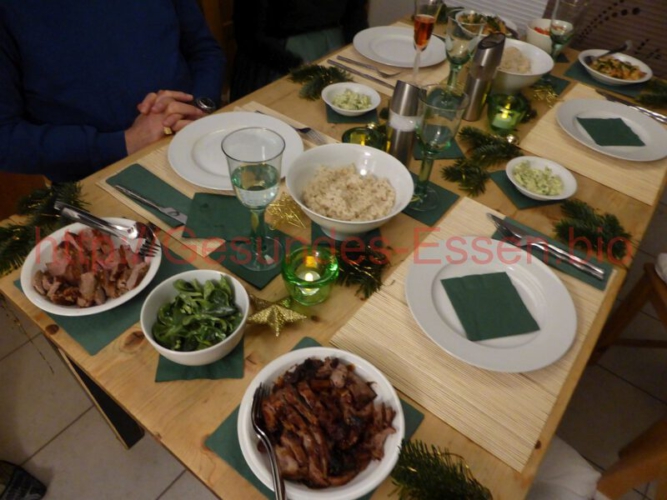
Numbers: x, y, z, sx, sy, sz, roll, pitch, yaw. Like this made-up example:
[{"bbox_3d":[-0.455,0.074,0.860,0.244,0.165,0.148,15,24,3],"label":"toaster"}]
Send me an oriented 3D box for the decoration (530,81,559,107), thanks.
[{"bbox_3d":[0.563,-0.412,1.280,0.080,0.025,0.095,31,52,22],"label":"decoration"}]

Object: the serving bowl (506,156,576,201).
[{"bbox_3d":[0.419,-0.132,0.990,0.135,0.043,0.135,2,47,-2],"label":"serving bowl"}]

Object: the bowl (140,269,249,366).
[{"bbox_3d":[-0.194,0.106,0.700,0.145,0.073,0.145,-1,47,-6],"label":"bowl"}]

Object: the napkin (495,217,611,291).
[{"bbox_3d":[0.402,0.000,0.884,0.207,0.006,0.068,30,51,21],"label":"napkin"}]

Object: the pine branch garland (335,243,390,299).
[{"bbox_3d":[0.044,0.029,0.796,0.102,0.040,0.108,30,51,21],"label":"pine branch garland"}]

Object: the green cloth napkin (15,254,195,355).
[{"bbox_3d":[-0.354,0.041,0.763,0.200,0.005,0.200,30,51,21],"label":"green cloth napkin"}]

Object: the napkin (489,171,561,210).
[{"bbox_3d":[0.418,-0.137,1.024,0.120,0.003,0.120,-10,48,-13],"label":"napkin"}]

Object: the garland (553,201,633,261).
[{"bbox_3d":[0.497,-0.040,0.910,0.147,0.042,0.135,30,51,21],"label":"garland"}]

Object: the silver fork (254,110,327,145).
[{"bbox_3d":[-0.102,-0.288,1.119,0.211,0.020,0.026,29,51,21],"label":"silver fork"}]

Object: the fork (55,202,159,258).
[{"bbox_3d":[-0.369,-0.035,0.772,0.207,0.025,0.032,23,48,15],"label":"fork"}]

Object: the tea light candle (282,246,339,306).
[{"bbox_3d":[-0.037,0.045,0.754,0.087,0.064,0.087,7,46,0],"label":"tea light candle"}]

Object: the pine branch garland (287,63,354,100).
[{"bbox_3d":[-0.049,-0.447,1.260,0.147,0.040,0.186,32,52,24],"label":"pine branch garland"}]

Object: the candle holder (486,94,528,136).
[{"bbox_3d":[0.422,-0.323,1.160,0.086,0.062,0.086,2,47,-2],"label":"candle holder"}]

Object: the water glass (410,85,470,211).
[{"bbox_3d":[0.179,-0.182,0.901,0.089,0.220,0.089,2,47,-2],"label":"water glass"}]

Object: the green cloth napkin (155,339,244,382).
[{"bbox_3d":[-0.192,0.138,0.717,0.120,0.004,0.120,-1,47,-6],"label":"green cloth napkin"}]

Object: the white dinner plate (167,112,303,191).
[{"bbox_3d":[-0.207,-0.209,1.027,0.279,0.023,0.279,2,47,-3],"label":"white dinner plate"}]

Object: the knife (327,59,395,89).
[{"bbox_3d":[0.074,-0.471,1.305,0.225,0.010,0.020,32,52,23],"label":"knife"}]

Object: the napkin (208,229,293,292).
[{"bbox_3d":[-0.129,0.002,0.826,0.120,0.005,0.120,30,51,21],"label":"napkin"}]

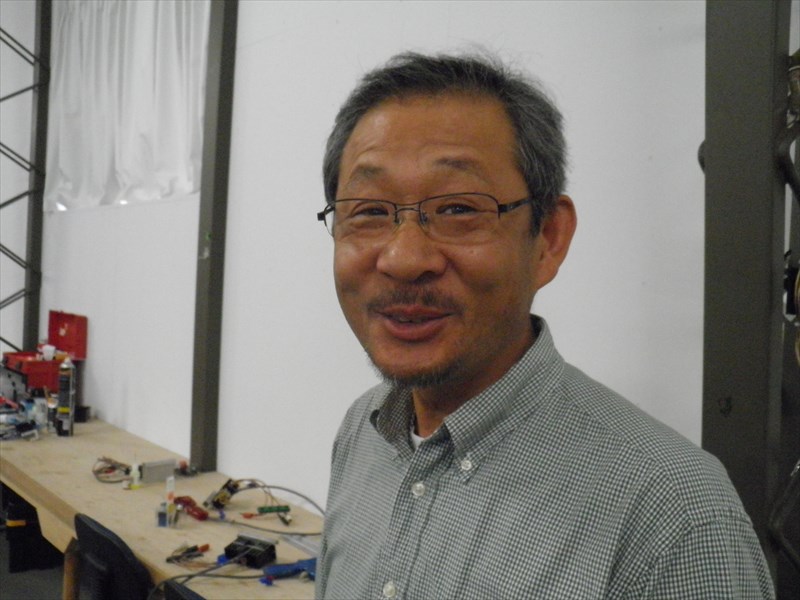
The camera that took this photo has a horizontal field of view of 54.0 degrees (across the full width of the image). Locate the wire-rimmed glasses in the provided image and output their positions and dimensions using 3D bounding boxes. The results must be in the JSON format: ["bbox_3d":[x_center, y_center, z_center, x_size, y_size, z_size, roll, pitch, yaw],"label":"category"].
[{"bbox_3d":[0.030,-0.061,0.594,0.140,0.043,0.143,0,8,21],"label":"wire-rimmed glasses"}]

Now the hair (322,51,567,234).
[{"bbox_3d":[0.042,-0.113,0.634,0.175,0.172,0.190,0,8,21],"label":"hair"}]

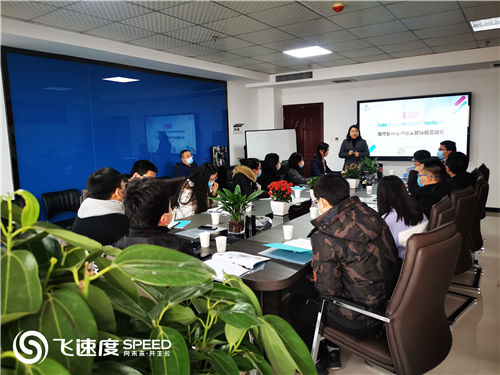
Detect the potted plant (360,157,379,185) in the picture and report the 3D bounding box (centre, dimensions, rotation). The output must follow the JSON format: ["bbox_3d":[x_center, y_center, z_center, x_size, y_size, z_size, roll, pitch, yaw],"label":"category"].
[{"bbox_3d":[1.613,-0.224,5.267,0.250,0.350,0.250,4,9,34],"label":"potted plant"}]

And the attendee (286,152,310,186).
[{"bbox_3d":[0.801,0.090,5.525,0.740,1.200,0.520,0,8,12],"label":"attendee"}]

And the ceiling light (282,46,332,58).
[{"bbox_3d":[0.860,-1.997,5.785,0.590,0.050,0.590,4,9,34],"label":"ceiling light"}]

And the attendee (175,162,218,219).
[{"bbox_3d":[-0.397,0.359,3.482,0.660,1.170,0.480,0,8,14],"label":"attendee"}]

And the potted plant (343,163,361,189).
[{"bbox_3d":[1.299,-0.146,4.932,0.210,0.300,0.210,4,9,34],"label":"potted plant"}]

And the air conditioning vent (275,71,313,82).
[{"bbox_3d":[0.861,-2.121,7.525,0.790,0.125,0.040,4,9,34],"label":"air conditioning vent"}]

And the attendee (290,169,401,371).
[{"bbox_3d":[0.505,0.533,2.174,0.560,1.230,0.690,-6,9,-28],"label":"attendee"}]

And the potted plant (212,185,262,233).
[{"bbox_3d":[-0.094,0.143,2.677,0.320,0.323,0.300,-2,7,0],"label":"potted plant"}]

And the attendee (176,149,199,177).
[{"bbox_3d":[-0.753,0.046,5.953,0.780,1.260,0.560,1,8,16],"label":"attendee"}]

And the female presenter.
[{"bbox_3d":[1.834,-0.328,6.858,0.520,1.535,0.340,1,8,17],"label":"female presenter"}]

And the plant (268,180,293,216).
[{"bbox_3d":[0.249,0.083,3.243,0.190,0.276,0.190,-2,7,0],"label":"plant"}]

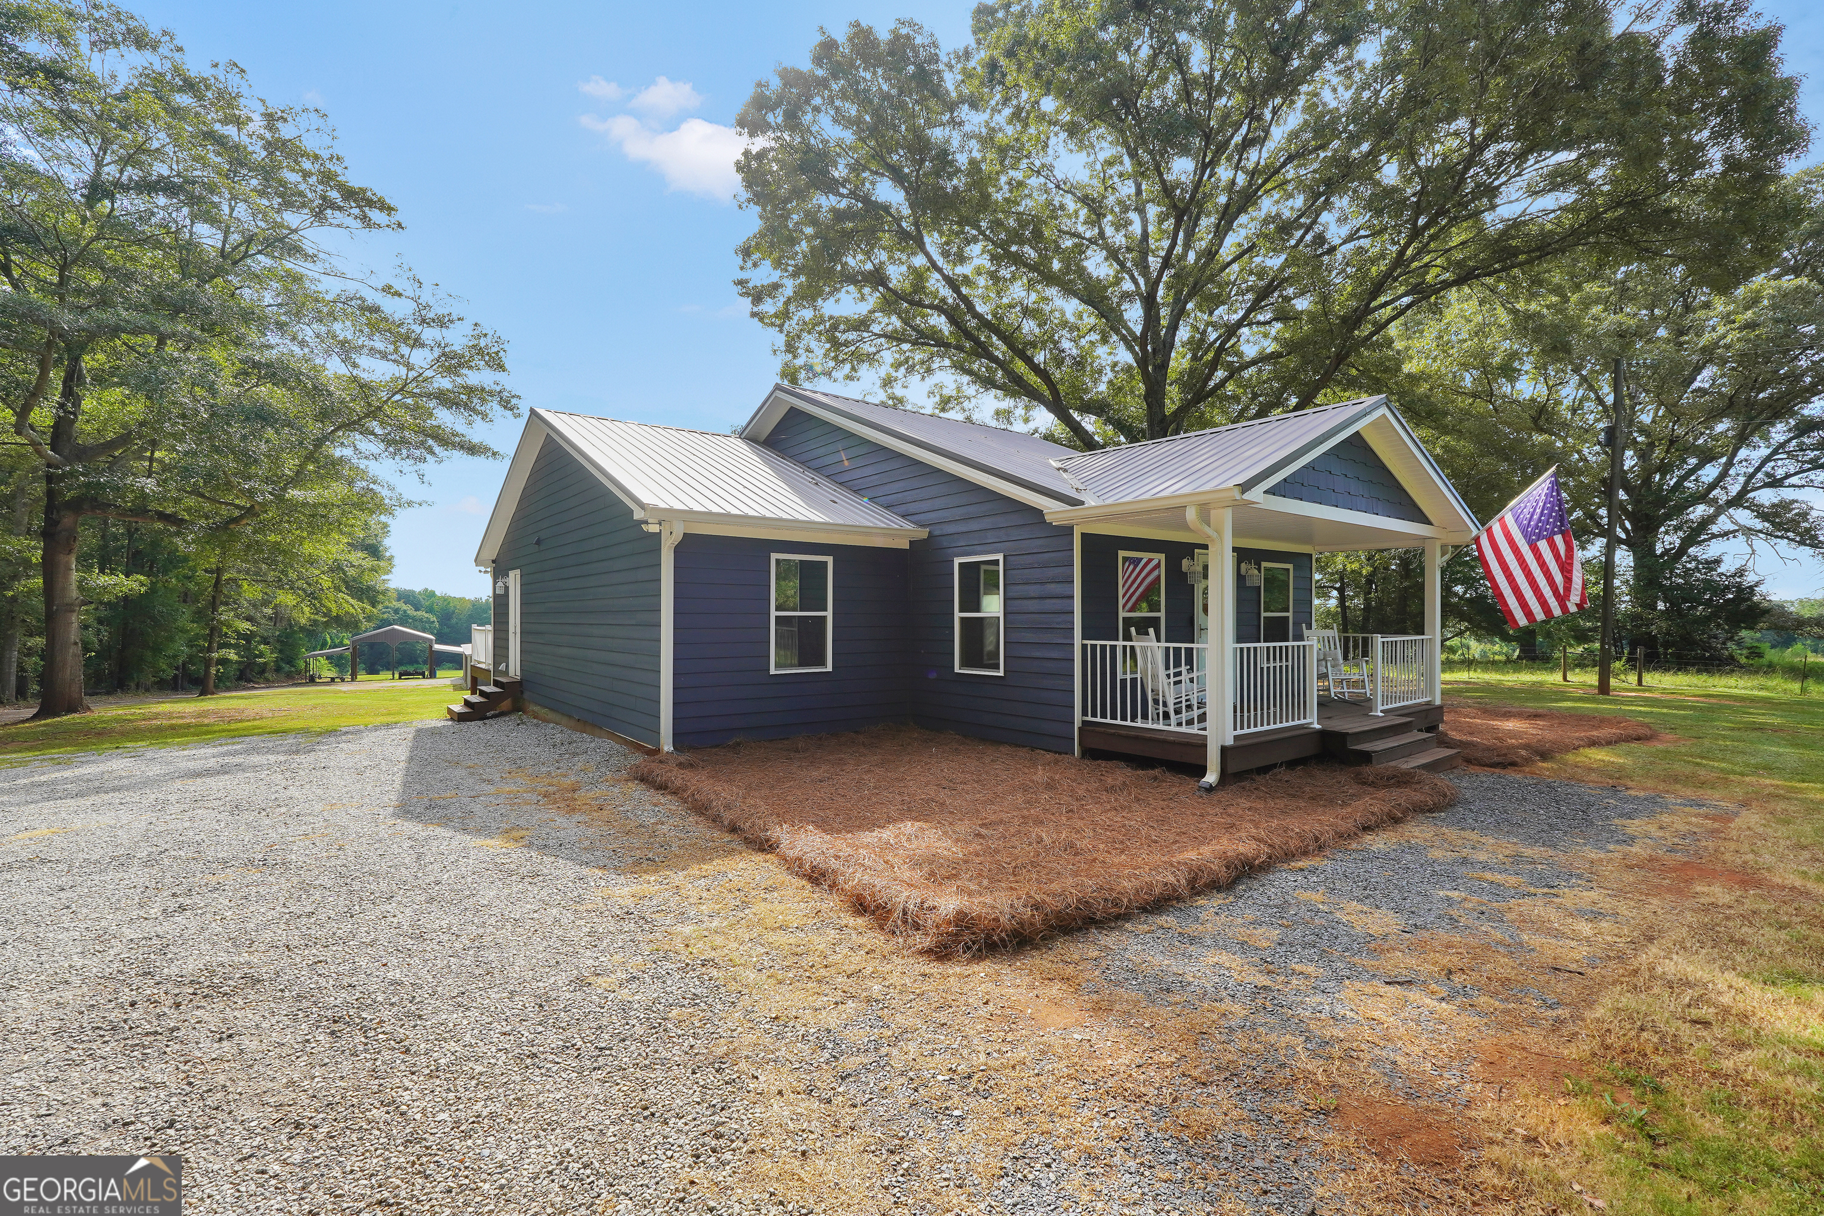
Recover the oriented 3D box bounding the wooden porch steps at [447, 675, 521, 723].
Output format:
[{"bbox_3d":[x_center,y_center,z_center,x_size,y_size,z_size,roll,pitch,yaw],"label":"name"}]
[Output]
[{"bbox_3d":[-8.204,1.724,14.560,1.050,0.675,1.170,1,-1,-39],"label":"wooden porch steps"}]

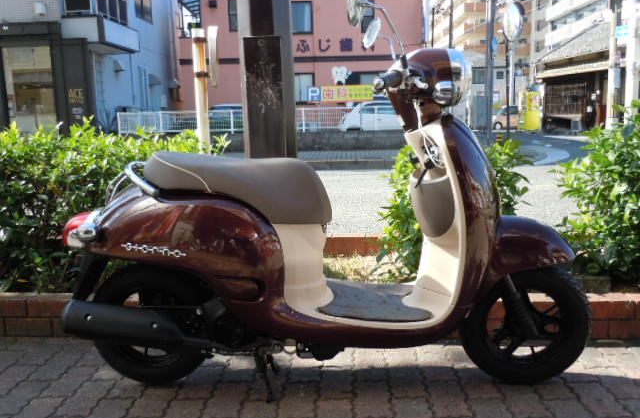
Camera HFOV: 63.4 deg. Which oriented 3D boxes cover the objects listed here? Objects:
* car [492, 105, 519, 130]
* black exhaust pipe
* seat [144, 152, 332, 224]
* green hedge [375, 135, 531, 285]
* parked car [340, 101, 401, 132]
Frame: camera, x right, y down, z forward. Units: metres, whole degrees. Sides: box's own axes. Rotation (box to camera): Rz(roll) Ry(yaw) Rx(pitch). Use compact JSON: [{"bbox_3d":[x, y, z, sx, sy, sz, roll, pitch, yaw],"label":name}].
[{"bbox_3d":[11.587,-5.483,31.447,3.450,1.500,1.480,-1,10,3],"label":"car"},{"bbox_3d":[-0.543,0.354,1.526,0.447,0.110,0.118,9,10,1],"label":"black exhaust pipe"},{"bbox_3d":[-0.252,-0.077,1.579,0.575,0.225,0.270,-1,10,3],"label":"seat"},{"bbox_3d":[0.660,-0.024,2.573,0.740,0.629,0.580,-1,10,3],"label":"green hedge"},{"bbox_3d":[2.392,-3.227,19.200,3.500,1.550,1.520,-4,10,-13],"label":"parked car"}]

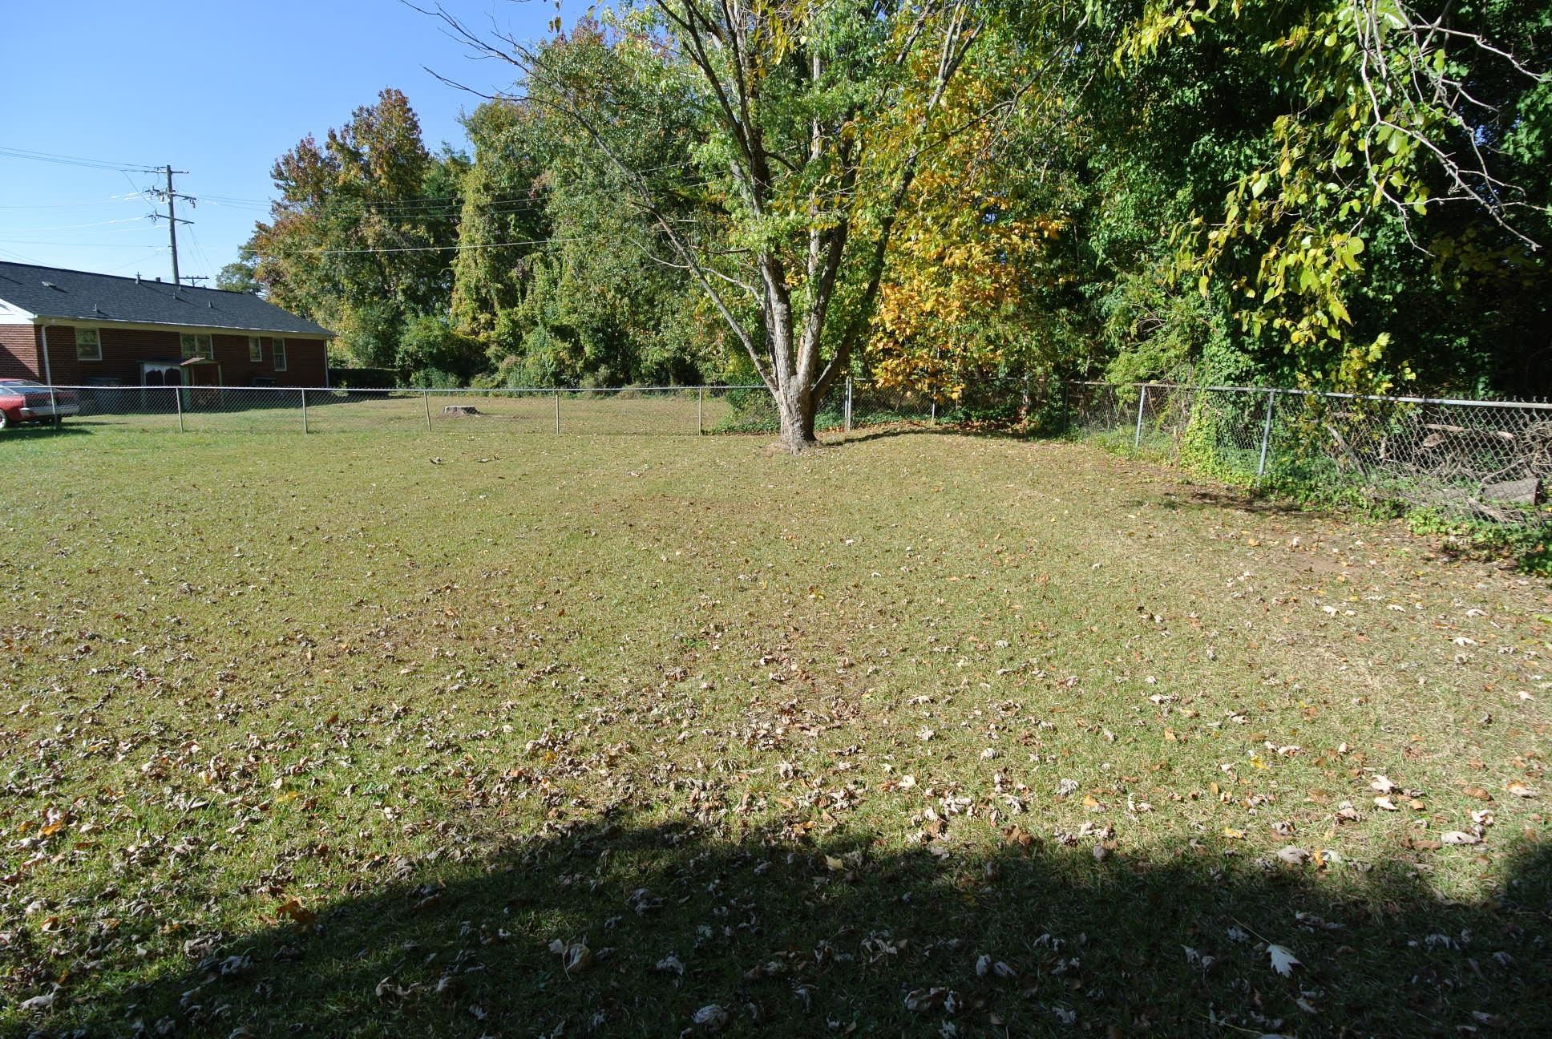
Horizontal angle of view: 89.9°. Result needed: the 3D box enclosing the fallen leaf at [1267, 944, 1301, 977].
[{"bbox_3d":[1.350,1.171,2.066,0.085,0.022,0.105,3,11,14],"label":"fallen leaf"}]

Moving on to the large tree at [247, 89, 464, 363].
[{"bbox_3d":[-26.915,-17.451,49.576,14.000,18.400,12.000,0,11,0],"label":"large tree"}]

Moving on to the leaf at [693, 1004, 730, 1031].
[{"bbox_3d":[-0.158,1.205,1.879,0.090,0.035,0.055,0,11,0],"label":"leaf"}]

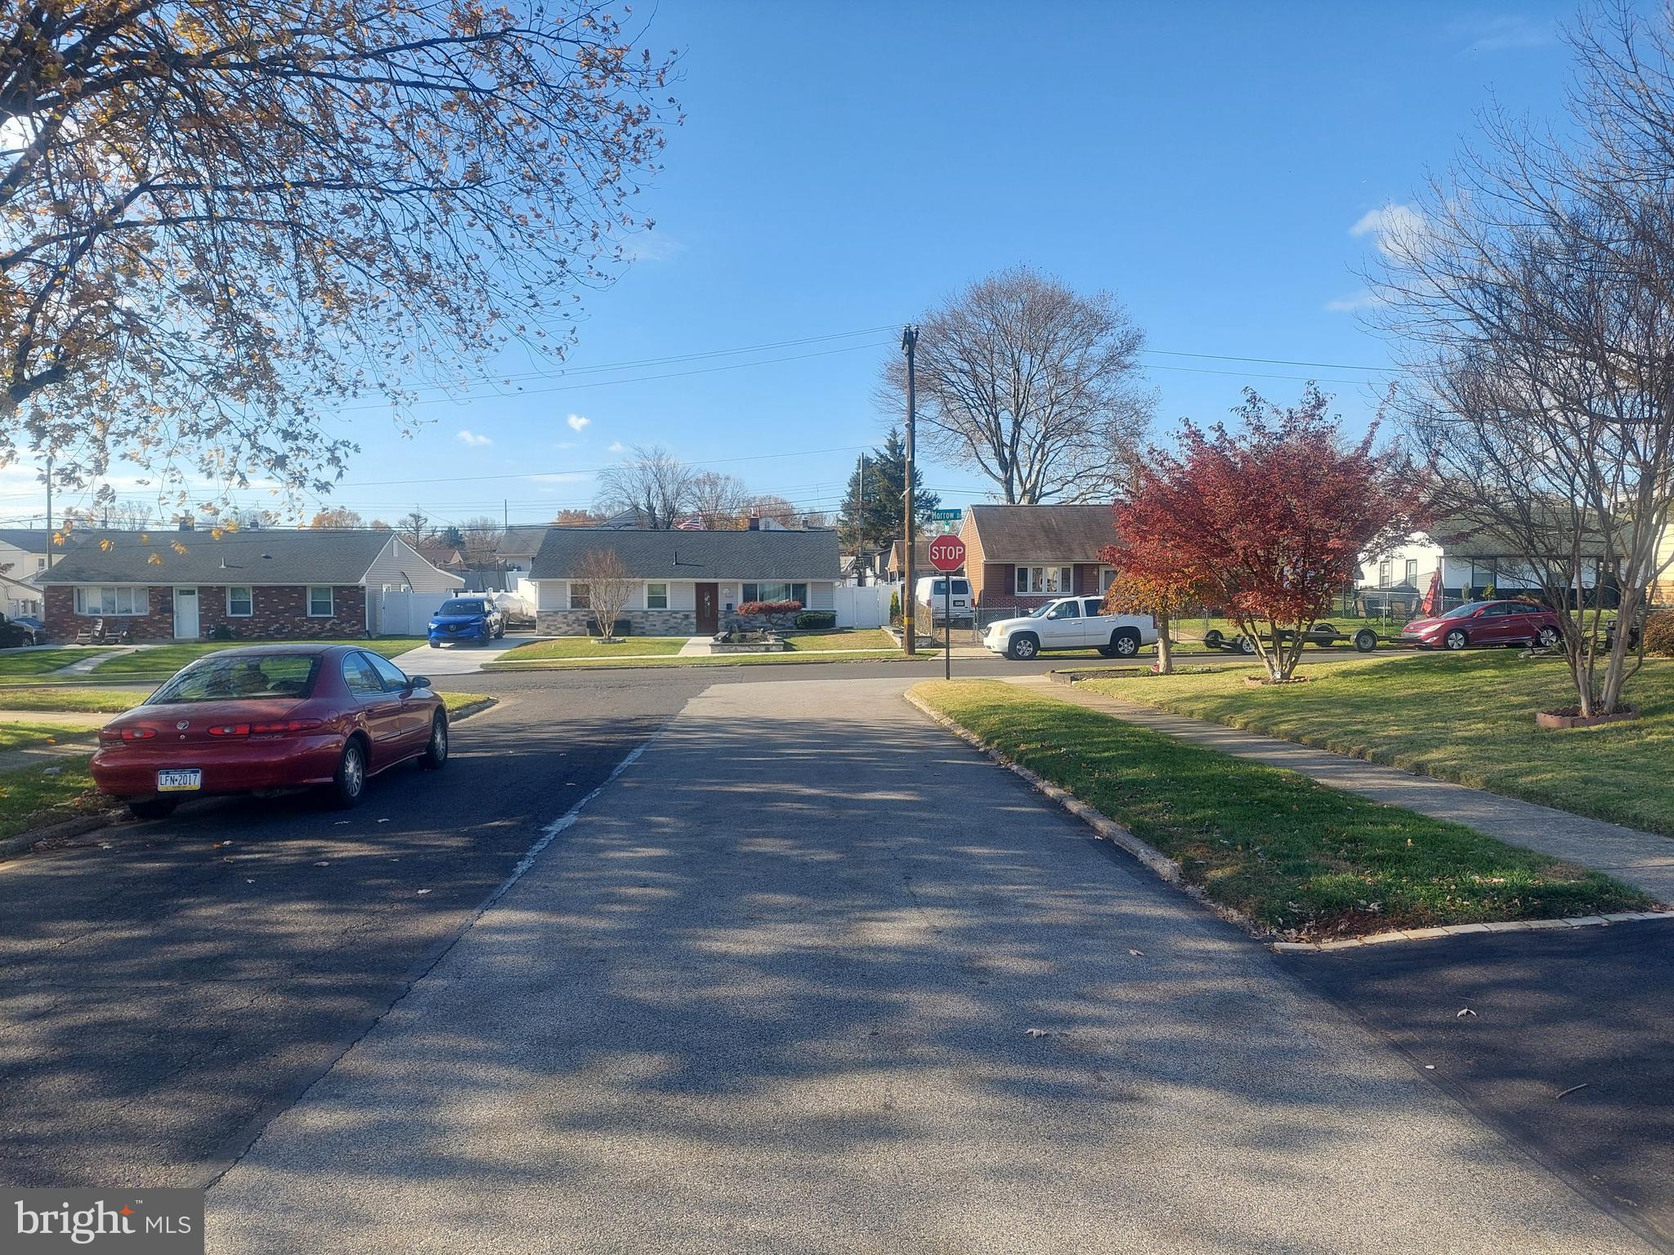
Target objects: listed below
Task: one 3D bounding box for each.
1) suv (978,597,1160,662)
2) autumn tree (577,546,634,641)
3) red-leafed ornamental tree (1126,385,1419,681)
[{"bbox_3d":[7.070,-0.080,34.900,5.150,1.920,2.000,0,1,0],"label":"suv"},{"bbox_3d":[-8.920,-1.256,44.600,2.200,3.580,2.200,0,1,-3],"label":"autumn tree"},{"bbox_3d":[8.205,-1.780,22.100,5.600,5.650,5.300,0,1,-3],"label":"red-leafed ornamental tree"}]

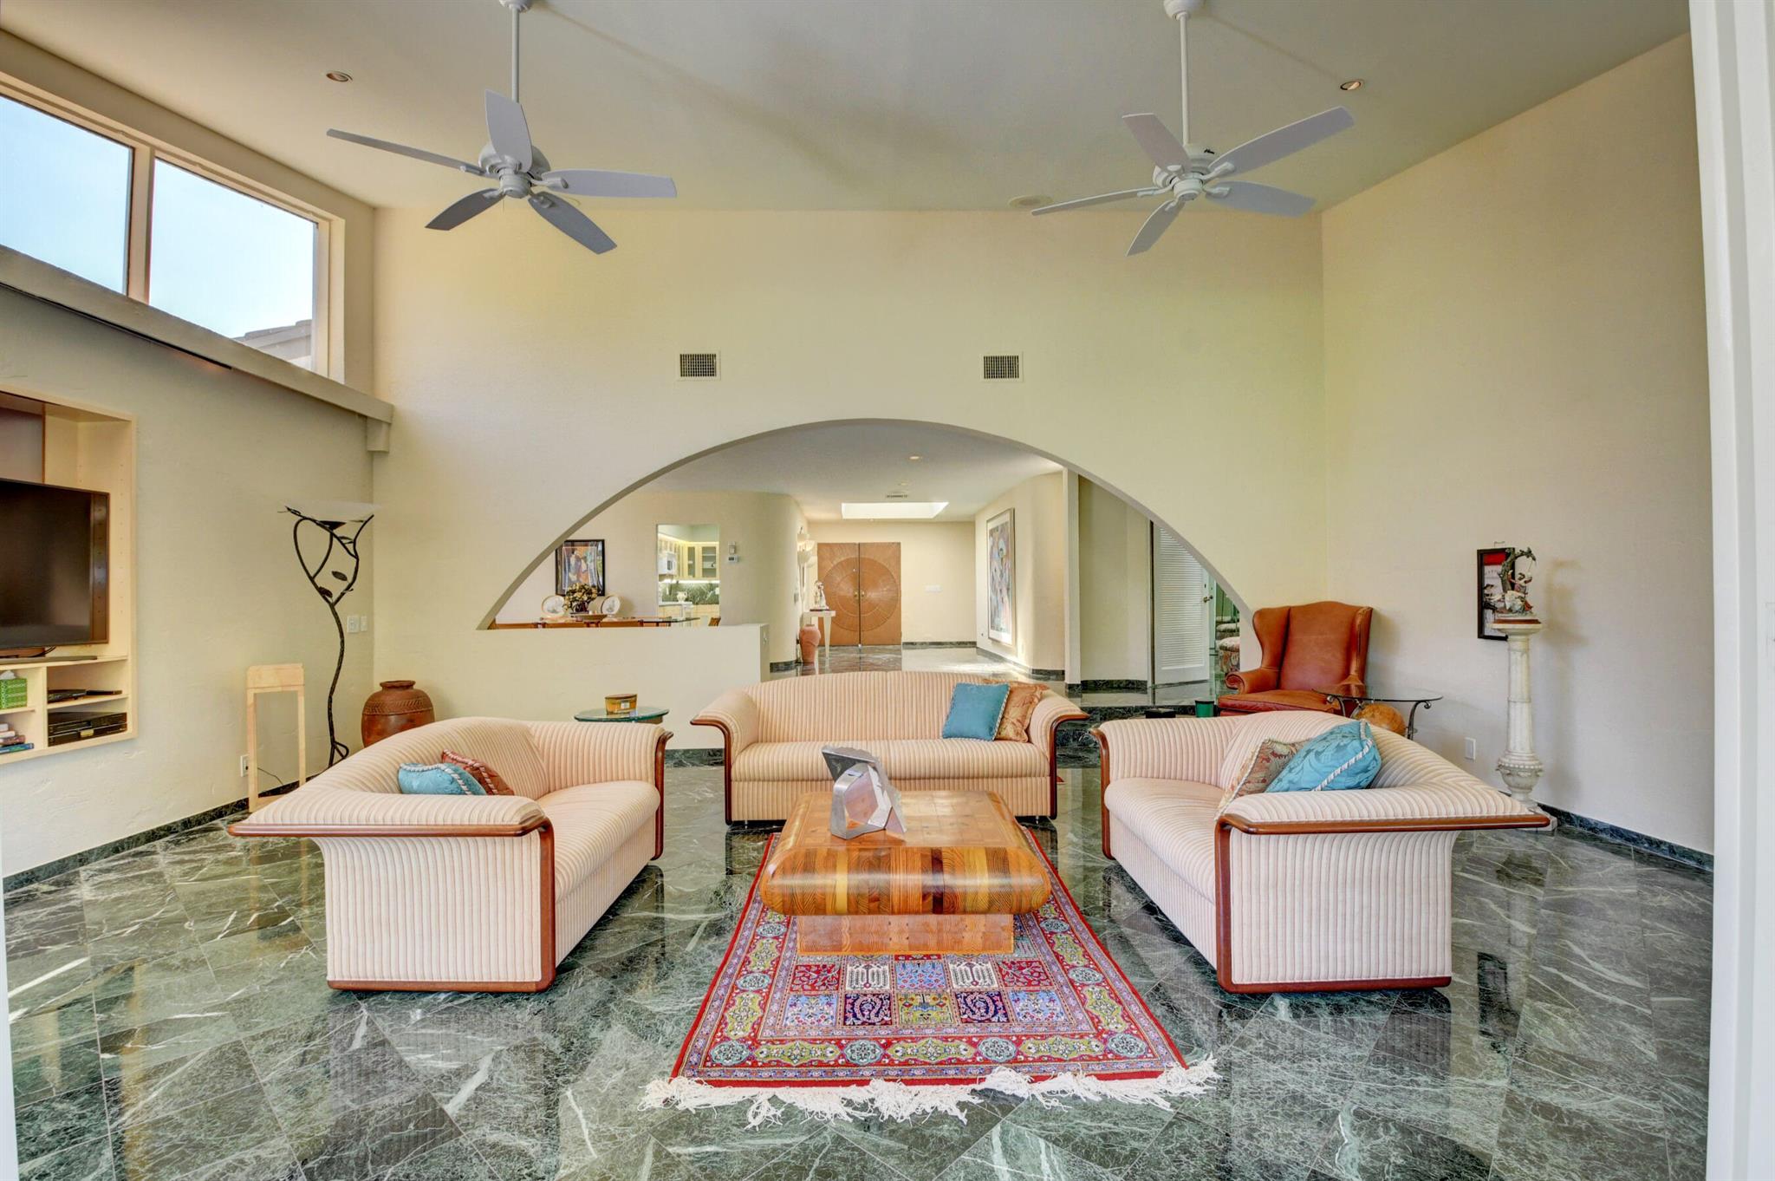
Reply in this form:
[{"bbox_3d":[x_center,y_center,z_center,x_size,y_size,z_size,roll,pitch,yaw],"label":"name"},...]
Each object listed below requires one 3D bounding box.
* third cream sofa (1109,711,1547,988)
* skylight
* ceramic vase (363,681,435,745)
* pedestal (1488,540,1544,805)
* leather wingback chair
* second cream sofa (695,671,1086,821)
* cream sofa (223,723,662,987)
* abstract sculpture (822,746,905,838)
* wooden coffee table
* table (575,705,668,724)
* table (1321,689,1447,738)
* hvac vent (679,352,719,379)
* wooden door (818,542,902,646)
[{"bbox_3d":[1.512,0.925,2.987,0.920,0.794,1.551,-1,0,-2],"label":"third cream sofa"},{"bbox_3d":[0.080,-1.463,12.931,1.697,0.200,2.526,-1,0,-1],"label":"skylight"},{"bbox_3d":[-3.511,1.020,5.311,0.449,0.741,0.449,-1,0,-1],"label":"ceramic vase"},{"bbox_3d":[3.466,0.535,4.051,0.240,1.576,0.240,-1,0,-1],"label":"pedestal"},{"bbox_3d":[2.959,0.706,5.362,0.780,1.180,0.820,-1,0,45],"label":"leather wingback chair"},{"bbox_3d":[0.016,0.939,4.618,2.248,0.794,0.920,-1,0,-1],"label":"second cream sofa"},{"bbox_3d":[-1.562,0.964,3.056,0.920,0.794,1.551,-1,0,1],"label":"cream sofa"},{"bbox_3d":[-0.093,0.784,2.925,0.322,0.341,0.220,-1,0,-1],"label":"abstract sculpture"},{"bbox_3d":[0.061,1.152,3.142,1.050,0.400,1.050,-1,0,-1],"label":"wooden coffee table"},{"bbox_3d":[-1.674,1.072,4.688,0.580,0.570,0.580,-1,0,0],"label":"table"},{"bbox_3d":[3.250,1.004,4.898,0.742,0.645,0.742,-1,0,-1],"label":"table"},{"bbox_3d":[-1.543,-1.843,6.032,0.335,0.226,0.040,-1,0,-1],"label":"hvac vent"},{"bbox_3d":[-0.520,0.072,14.200,1.620,2.000,0.070,-1,0,0],"label":"wooden door"}]

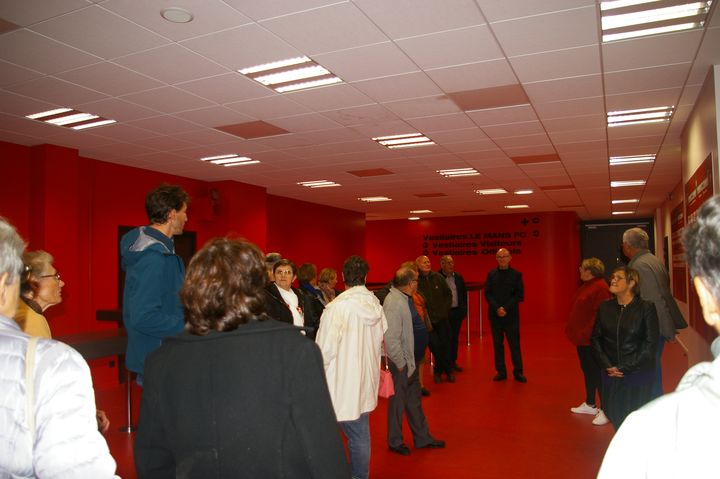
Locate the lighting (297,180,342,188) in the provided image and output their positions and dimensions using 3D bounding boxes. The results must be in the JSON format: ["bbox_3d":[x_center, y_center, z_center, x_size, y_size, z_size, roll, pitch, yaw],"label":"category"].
[{"bbox_3d":[-0.689,-0.977,9.296,0.600,0.080,0.600,-2,-3,25],"label":"lighting"}]

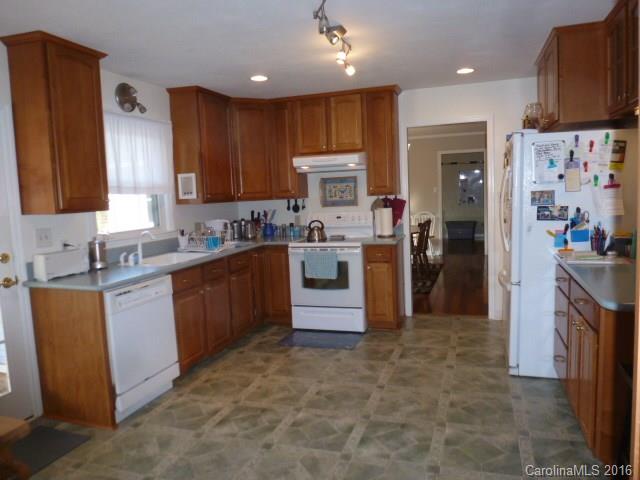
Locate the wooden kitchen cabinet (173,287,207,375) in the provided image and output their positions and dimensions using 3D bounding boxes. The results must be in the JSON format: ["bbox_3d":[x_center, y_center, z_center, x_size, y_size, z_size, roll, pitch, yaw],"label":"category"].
[{"bbox_3d":[-1.273,0.699,3.572,0.590,0.597,0.385,-1,6,19],"label":"wooden kitchen cabinet"}]

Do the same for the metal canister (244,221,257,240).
[{"bbox_3d":[-0.819,-0.093,5.165,0.140,0.205,0.140,-3,5,0],"label":"metal canister"}]

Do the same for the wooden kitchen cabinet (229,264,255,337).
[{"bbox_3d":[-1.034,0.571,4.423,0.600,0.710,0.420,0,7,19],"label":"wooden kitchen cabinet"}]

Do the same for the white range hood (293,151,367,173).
[{"bbox_3d":[0.146,-0.816,4.667,0.755,0.168,0.490,0,7,19],"label":"white range hood"}]

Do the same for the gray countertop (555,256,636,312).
[{"bbox_3d":[1.685,0.223,2.343,0.625,0.040,1.385,0,7,19],"label":"gray countertop"}]

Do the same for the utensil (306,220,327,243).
[{"bbox_3d":[-0.041,-0.092,4.590,0.210,0.220,0.190,-1,7,10],"label":"utensil"}]

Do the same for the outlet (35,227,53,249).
[{"bbox_3d":[-1.833,-0.012,2.954,0.012,0.126,0.114,-1,6,19],"label":"outlet"}]

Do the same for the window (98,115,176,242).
[{"bbox_3d":[-1.572,-0.547,3.762,0.100,1.015,0.970,-1,6,19],"label":"window"}]

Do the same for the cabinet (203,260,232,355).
[{"bbox_3d":[-1.171,0.581,4.024,0.600,0.800,0.400,0,7,19],"label":"cabinet"}]

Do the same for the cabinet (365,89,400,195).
[{"bbox_3d":[0.664,-0.978,4.555,0.293,1.050,0.330,0,7,19],"label":"cabinet"}]

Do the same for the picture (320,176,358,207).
[{"bbox_3d":[0.214,-0.531,4.926,0.424,0.325,0.025,0,7,19],"label":"picture"}]

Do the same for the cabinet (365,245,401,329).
[{"bbox_3d":[0.679,0.465,4.580,0.294,0.876,0.610,0,7,19],"label":"cabinet"}]

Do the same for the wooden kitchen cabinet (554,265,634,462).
[{"bbox_3d":[1.754,0.657,2.474,0.610,0.850,1.220,0,7,19],"label":"wooden kitchen cabinet"}]

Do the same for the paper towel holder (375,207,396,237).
[{"bbox_3d":[0.691,-0.197,4.772,0.190,0.335,0.190,-1,6,19],"label":"paper towel holder"}]

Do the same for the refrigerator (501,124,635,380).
[{"bbox_3d":[1.854,0.096,3.482,0.850,1.775,0.855,0,7,19],"label":"refrigerator"}]

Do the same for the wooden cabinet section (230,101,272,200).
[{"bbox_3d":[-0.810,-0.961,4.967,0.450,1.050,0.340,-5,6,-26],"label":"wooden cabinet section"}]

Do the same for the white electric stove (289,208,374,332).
[{"bbox_3d":[0.156,0.313,4.659,0.755,1.170,0.650,0,7,19],"label":"white electric stove"}]

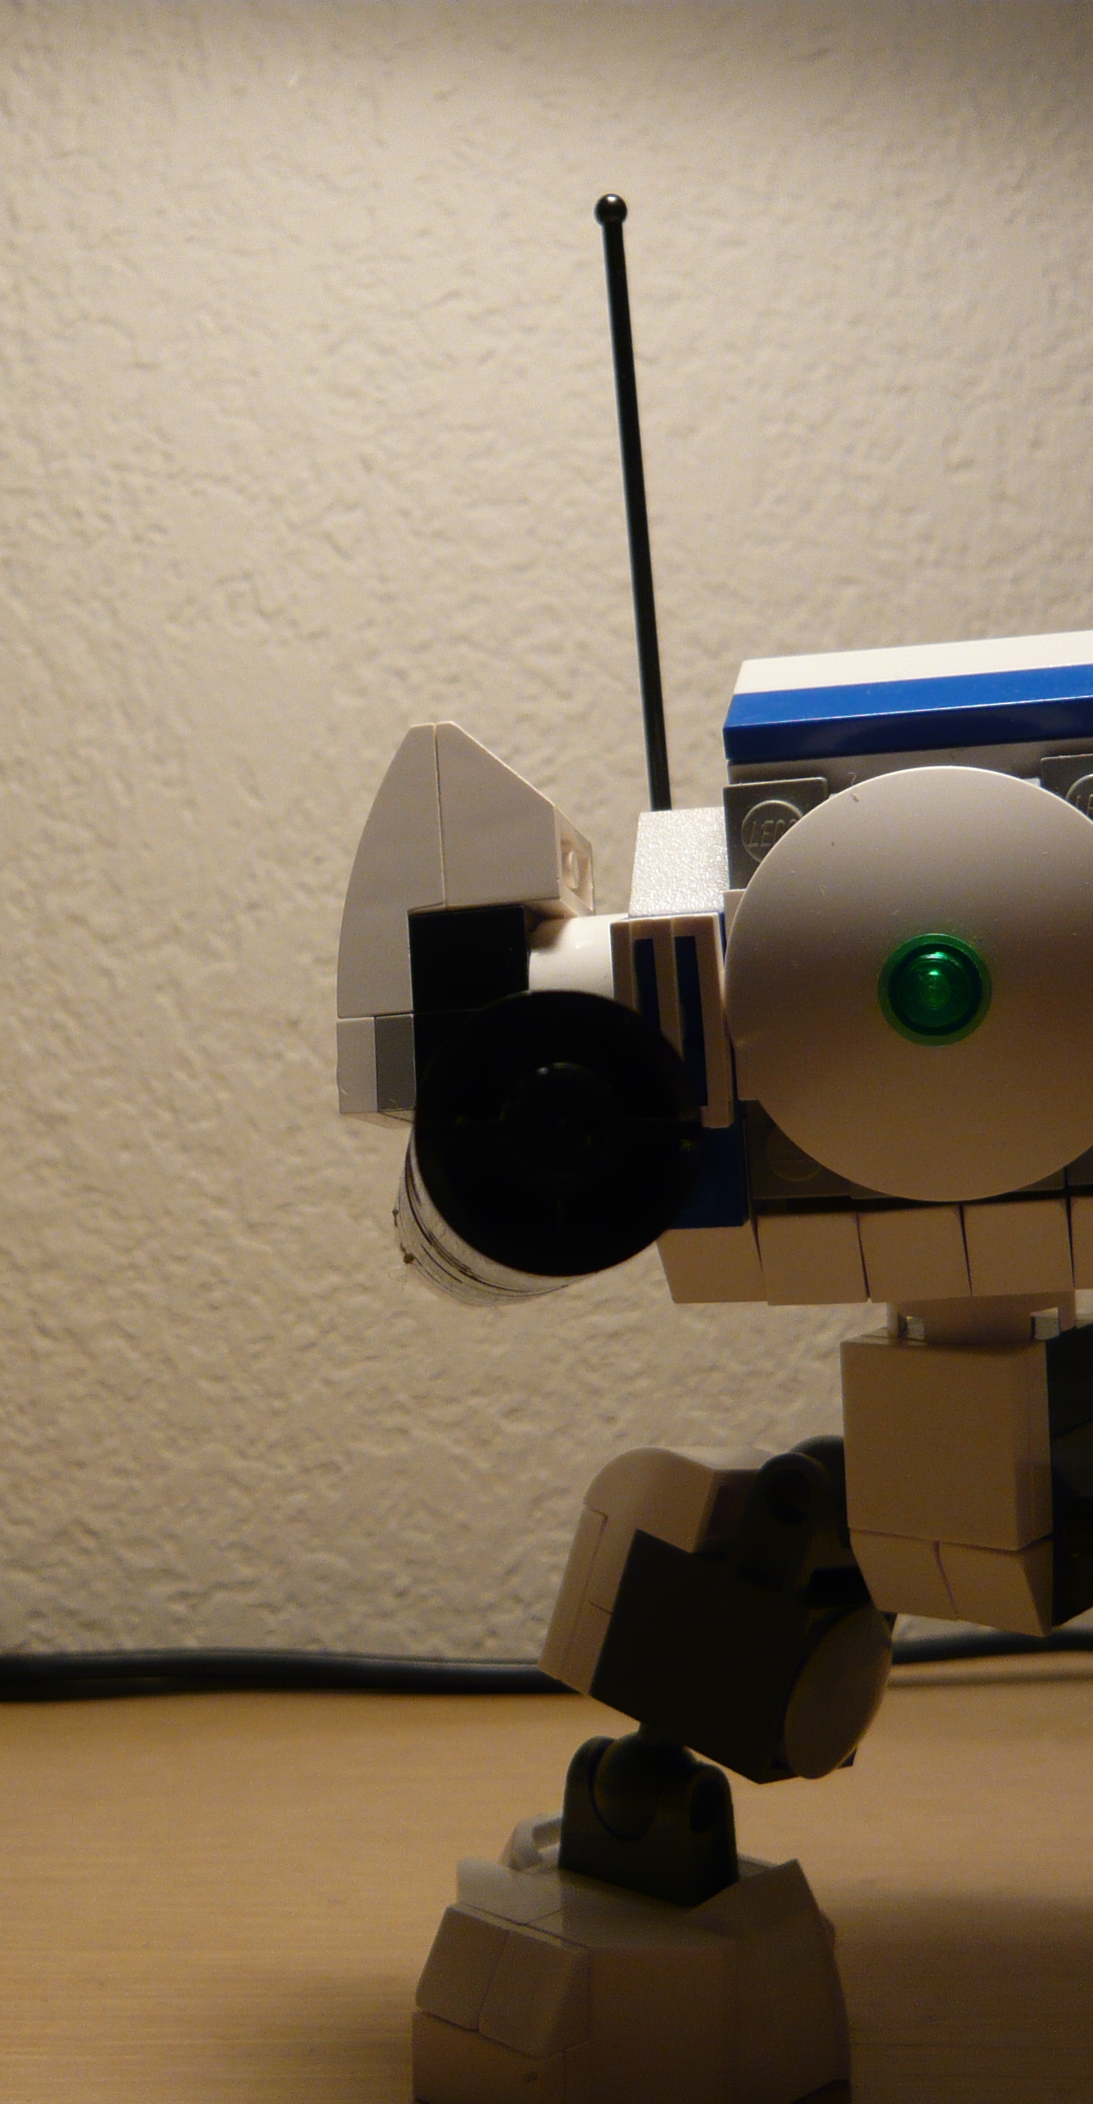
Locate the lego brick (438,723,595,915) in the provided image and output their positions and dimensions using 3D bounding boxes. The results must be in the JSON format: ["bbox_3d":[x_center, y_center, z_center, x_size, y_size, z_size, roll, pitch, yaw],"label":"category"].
[{"bbox_3d":[-0.002,-0.019,0.194,0.010,0.016,0.015,-5,-8,11],"label":"lego brick"}]

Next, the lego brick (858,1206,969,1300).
[{"bbox_3d":[0.029,0.016,0.179,0.008,0.008,0.006,-3,6,13],"label":"lego brick"}]

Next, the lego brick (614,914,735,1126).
[{"bbox_3d":[0.010,-0.002,0.171,0.008,0.016,0.003,-3,6,13],"label":"lego brick"}]

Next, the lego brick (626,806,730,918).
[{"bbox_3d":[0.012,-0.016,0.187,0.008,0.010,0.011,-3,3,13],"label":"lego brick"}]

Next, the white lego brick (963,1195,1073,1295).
[{"bbox_3d":[0.037,0.015,0.177,0.008,0.008,0.007,-3,3,13],"label":"white lego brick"}]

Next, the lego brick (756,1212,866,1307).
[{"bbox_3d":[0.021,0.016,0.181,0.008,0.008,0.007,-3,3,13],"label":"lego brick"}]

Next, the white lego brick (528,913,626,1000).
[{"bbox_3d":[0.004,-0.003,0.187,0.010,0.016,0.016,-3,6,13],"label":"white lego brick"}]

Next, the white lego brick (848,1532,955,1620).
[{"bbox_3d":[0.031,0.045,0.195,0.008,0.008,0.007,-1,4,39],"label":"white lego brick"}]

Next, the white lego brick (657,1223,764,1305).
[{"bbox_3d":[0.013,0.017,0.183,0.008,0.008,0.006,-3,6,13],"label":"white lego brick"}]

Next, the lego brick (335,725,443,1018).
[{"bbox_3d":[-0.012,-0.014,0.192,0.010,0.024,0.009,-5,-8,11],"label":"lego brick"}]

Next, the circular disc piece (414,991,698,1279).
[{"bbox_3d":[0.001,0.005,0.128,0.016,0.016,0.004,0,-8,-5],"label":"circular disc piece"}]

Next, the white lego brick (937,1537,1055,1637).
[{"bbox_3d":[0.038,0.045,0.191,0.008,0.008,0.006,-1,1,38],"label":"white lego brick"}]

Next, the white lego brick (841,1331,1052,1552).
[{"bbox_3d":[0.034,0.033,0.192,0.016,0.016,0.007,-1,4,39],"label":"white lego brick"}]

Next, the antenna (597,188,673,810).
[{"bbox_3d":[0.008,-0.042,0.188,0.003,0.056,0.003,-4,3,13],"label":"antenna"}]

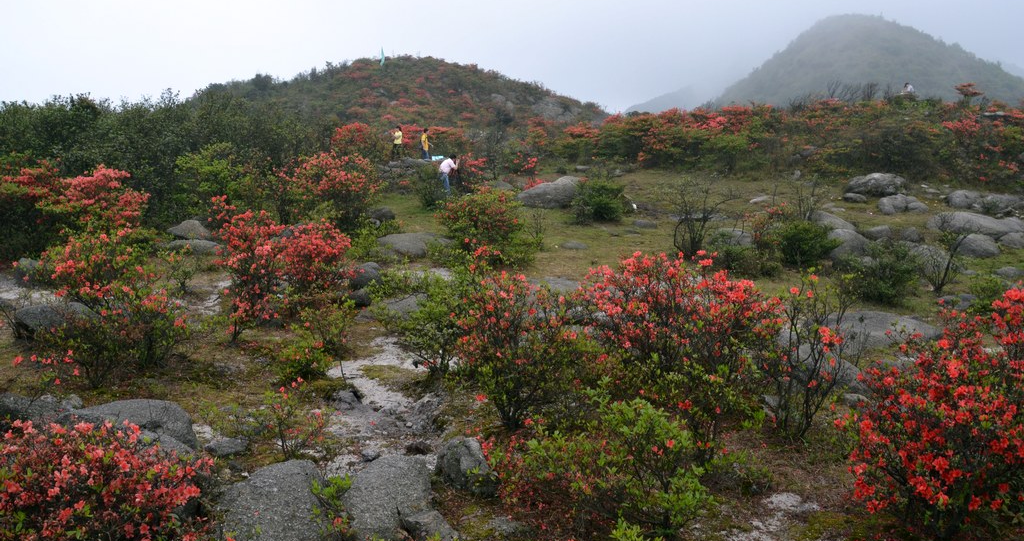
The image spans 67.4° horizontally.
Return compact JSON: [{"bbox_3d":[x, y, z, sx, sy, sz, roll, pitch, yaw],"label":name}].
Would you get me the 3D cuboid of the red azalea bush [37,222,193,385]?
[{"bbox_3d":[-3.032,0.272,5.800,1.150,1.150,1.000,-3,6,-28],"label":"red azalea bush"}]

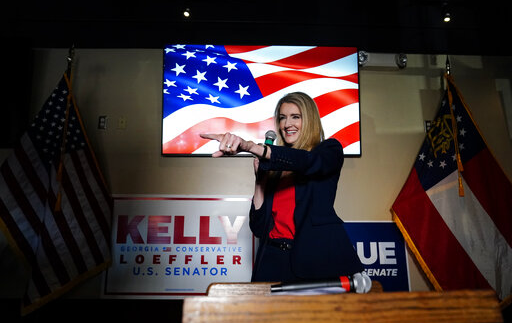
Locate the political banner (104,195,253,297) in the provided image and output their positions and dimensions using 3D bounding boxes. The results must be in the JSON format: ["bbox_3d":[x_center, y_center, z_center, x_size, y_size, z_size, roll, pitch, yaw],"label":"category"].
[{"bbox_3d":[-0.597,0.682,2.755,1.220,0.815,0.020,0,-13,0],"label":"political banner"}]

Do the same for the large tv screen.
[{"bbox_3d":[0.054,-0.515,2.919,1.670,0.955,0.070,0,-5,-2],"label":"large tv screen"}]

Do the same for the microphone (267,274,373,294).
[{"bbox_3d":[0.163,0.310,0.850,0.252,0.052,0.052,-3,-11,3],"label":"microphone"}]

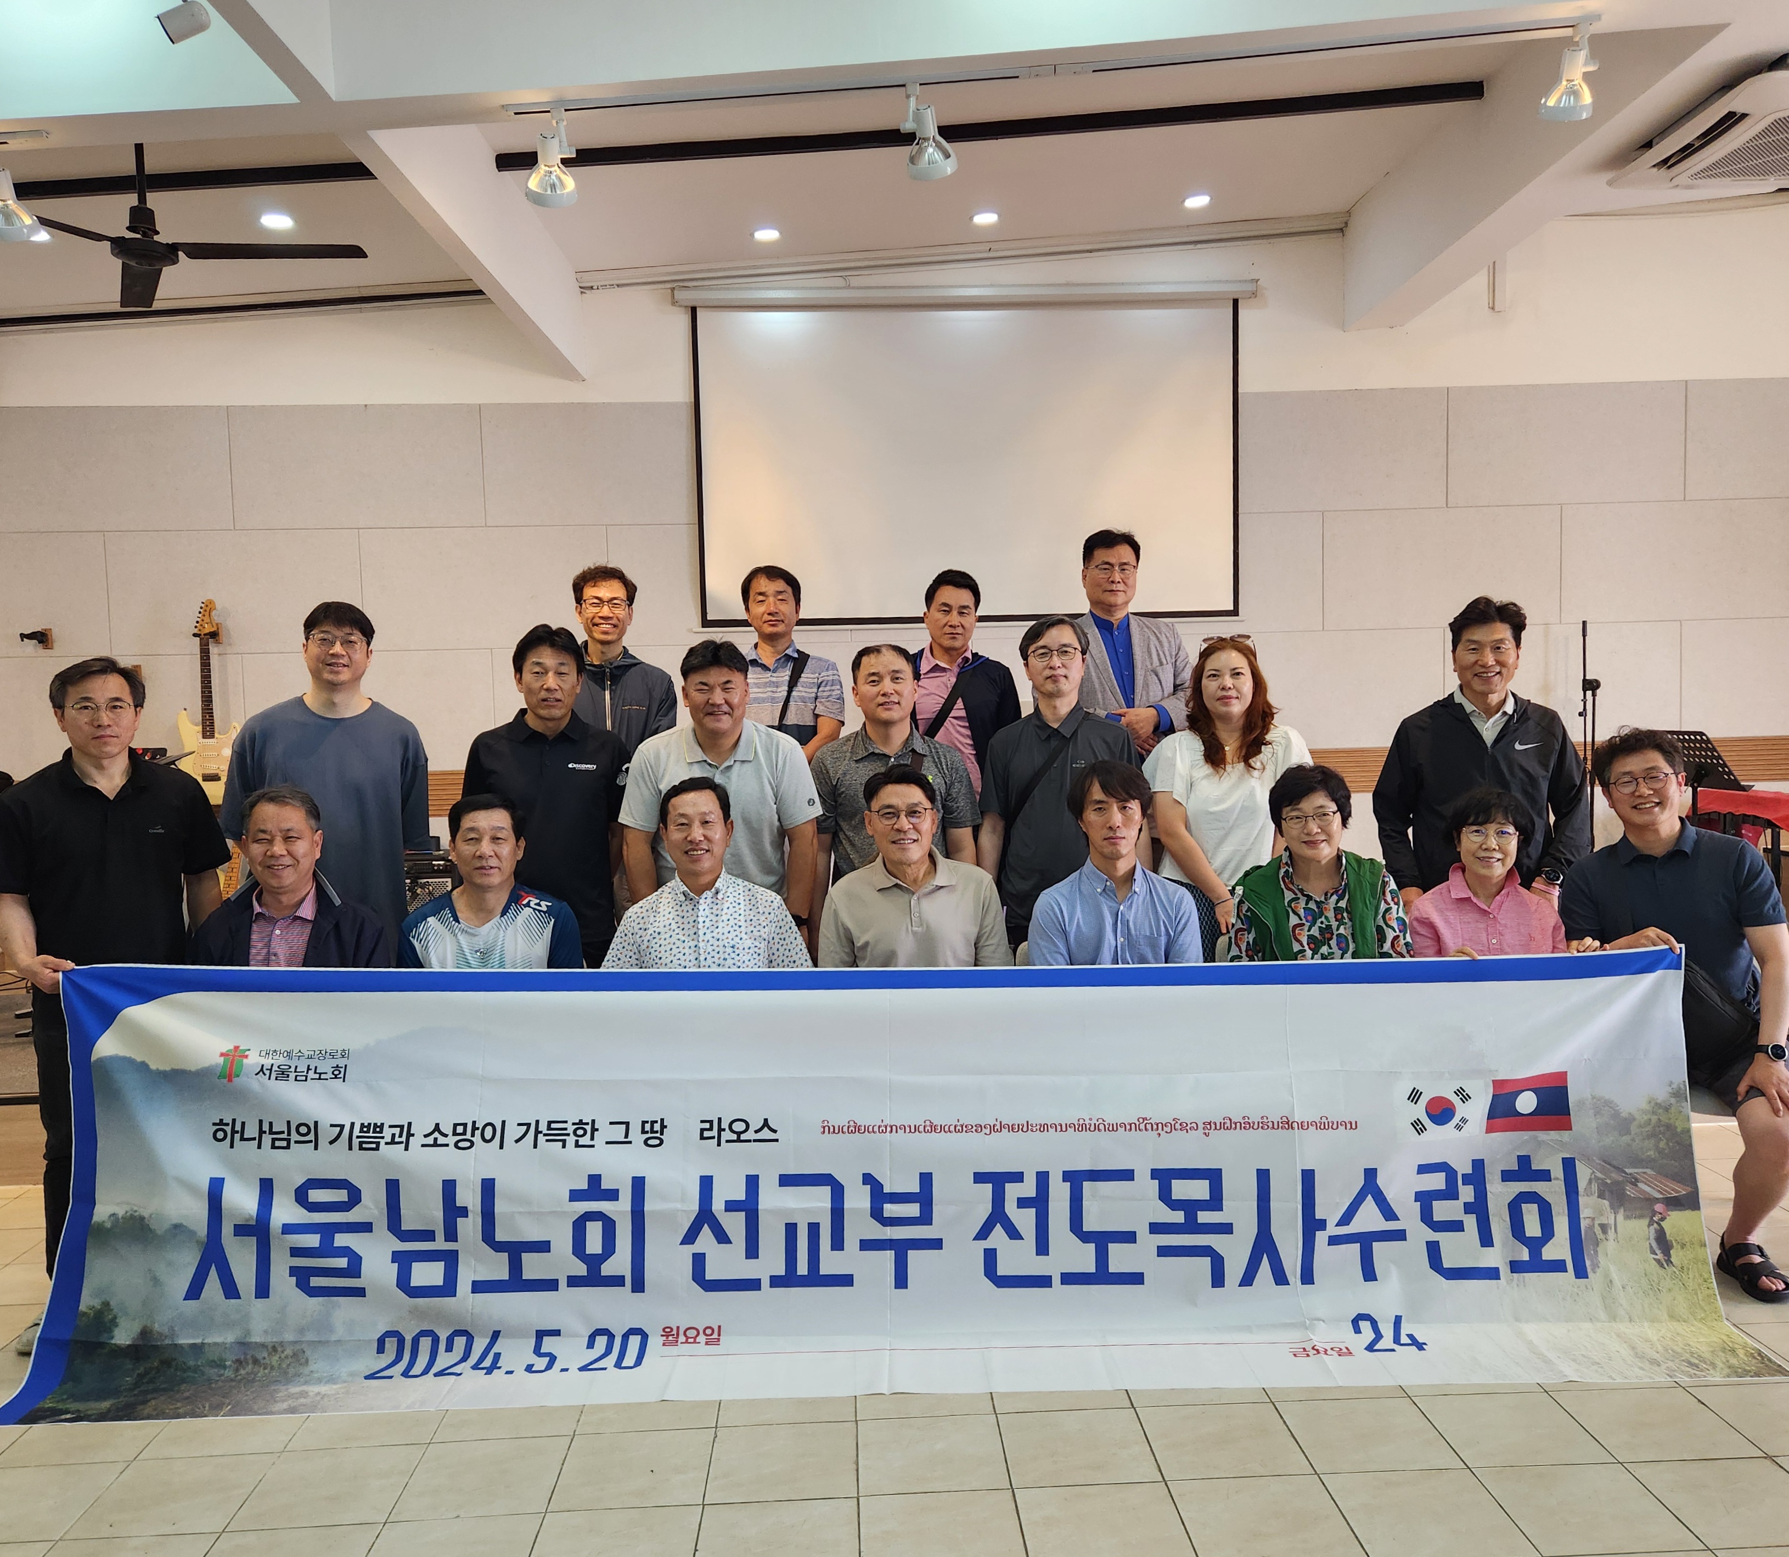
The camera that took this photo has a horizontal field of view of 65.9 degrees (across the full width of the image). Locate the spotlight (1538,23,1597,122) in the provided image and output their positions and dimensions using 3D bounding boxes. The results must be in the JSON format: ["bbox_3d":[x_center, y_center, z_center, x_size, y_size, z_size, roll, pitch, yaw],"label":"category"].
[{"bbox_3d":[1.870,-1.960,3.828,0.135,0.240,0.160,-2,3,-8],"label":"spotlight"}]

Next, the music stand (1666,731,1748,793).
[{"bbox_3d":[3.411,0.294,5.926,0.420,0.993,0.480,-2,3,-2],"label":"music stand"}]

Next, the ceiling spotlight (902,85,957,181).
[{"bbox_3d":[0.093,-1.712,3.664,0.130,0.220,0.160,-1,3,6],"label":"ceiling spotlight"}]

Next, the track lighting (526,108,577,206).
[{"bbox_3d":[-0.899,-1.618,3.607,0.130,0.220,0.160,-1,3,1],"label":"track lighting"}]

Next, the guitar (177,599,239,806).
[{"bbox_3d":[-3.186,-0.336,6.414,0.330,0.990,0.100,-2,3,-5],"label":"guitar"}]

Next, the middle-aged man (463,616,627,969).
[{"bbox_3d":[-0.952,0.443,3.842,0.490,1.723,0.310,-2,3,-9],"label":"middle-aged man"}]

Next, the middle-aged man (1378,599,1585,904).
[{"bbox_3d":[1.658,0.366,3.876,0.580,1.739,0.340,-1,3,14],"label":"middle-aged man"}]

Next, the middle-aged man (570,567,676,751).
[{"bbox_3d":[-0.945,0.122,4.657,0.480,1.673,0.310,-2,3,-8],"label":"middle-aged man"}]

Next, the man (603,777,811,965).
[{"bbox_3d":[-0.461,0.661,3.502,0.560,1.314,0.680,-2,3,-5],"label":"man"}]

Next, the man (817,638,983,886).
[{"bbox_3d":[0.010,0.443,4.032,0.500,1.653,0.330,-2,3,-2],"label":"man"}]

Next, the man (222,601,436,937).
[{"bbox_3d":[-1.669,0.394,4.108,0.560,1.845,0.330,-2,3,-14],"label":"man"}]

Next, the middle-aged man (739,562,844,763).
[{"bbox_3d":[-0.395,0.108,4.719,0.480,1.665,0.310,-2,3,-2],"label":"middle-aged man"}]

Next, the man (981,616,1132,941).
[{"bbox_3d":[0.509,0.382,4.201,0.510,1.748,0.320,-1,3,2],"label":"man"}]

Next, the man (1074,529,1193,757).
[{"bbox_3d":[0.764,0.023,4.825,0.540,1.785,0.340,-1,3,6],"label":"man"}]

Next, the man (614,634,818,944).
[{"bbox_3d":[-0.499,0.441,4.061,0.580,1.696,0.400,-2,3,-6],"label":"man"}]

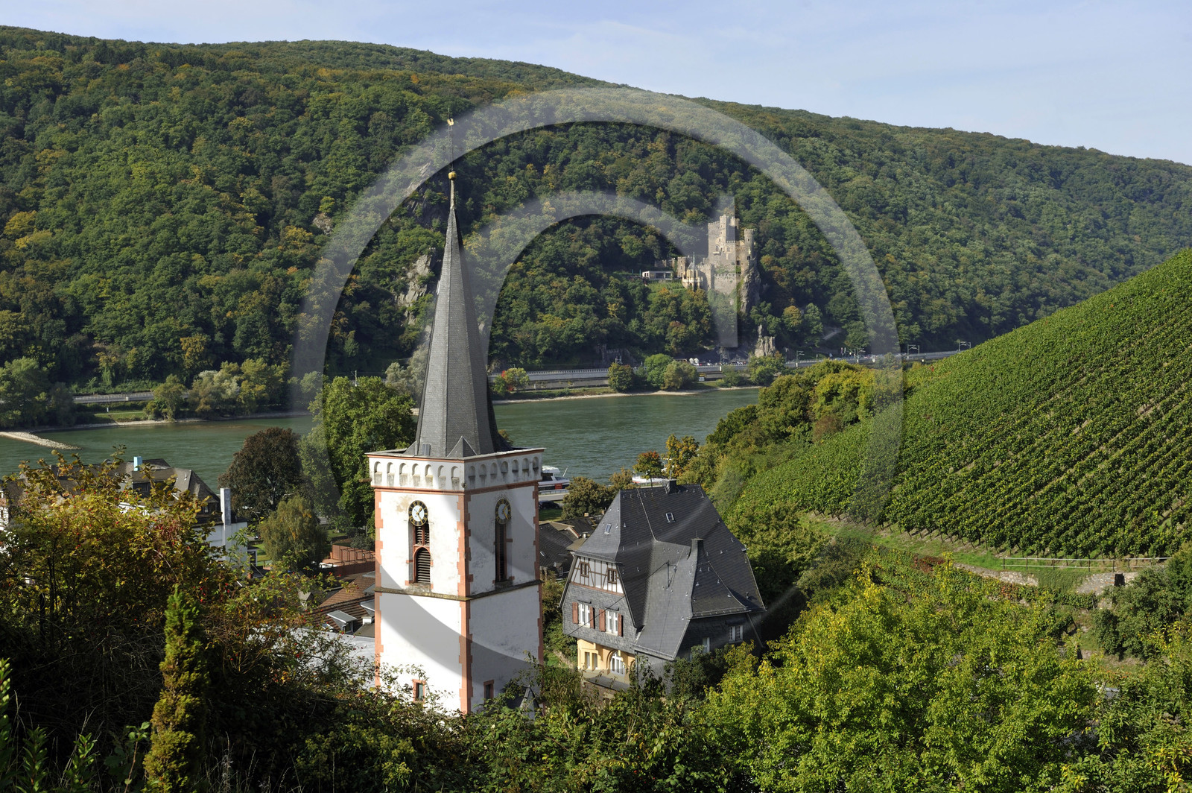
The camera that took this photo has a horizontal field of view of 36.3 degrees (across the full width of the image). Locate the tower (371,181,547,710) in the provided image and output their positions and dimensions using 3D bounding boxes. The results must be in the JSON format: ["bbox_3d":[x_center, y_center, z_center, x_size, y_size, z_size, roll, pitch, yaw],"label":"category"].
[{"bbox_3d":[-8.449,5.019,110.387,7.700,37.060,7.700,2,4,36],"label":"tower"}]

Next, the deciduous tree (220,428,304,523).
[{"bbox_3d":[-62.026,15.222,338.000,16.500,19.030,16.000,-1,3,0],"label":"deciduous tree"}]

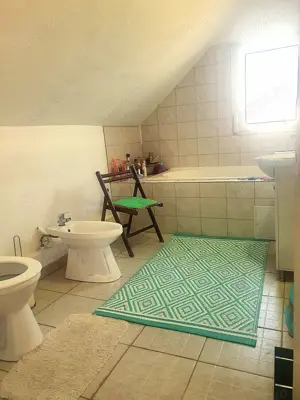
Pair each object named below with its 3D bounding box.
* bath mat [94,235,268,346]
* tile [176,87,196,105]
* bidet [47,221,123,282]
[{"bbox_3d":[0.365,0.512,2.241,0.910,0.010,1.520,1,12,24],"label":"bath mat"},{"bbox_3d":[0.435,-1.263,3.644,0.250,0.202,0.010,1,13,23],"label":"tile"},{"bbox_3d":[-0.456,0.378,2.258,0.590,0.380,0.350,1,12,24],"label":"bidet"}]

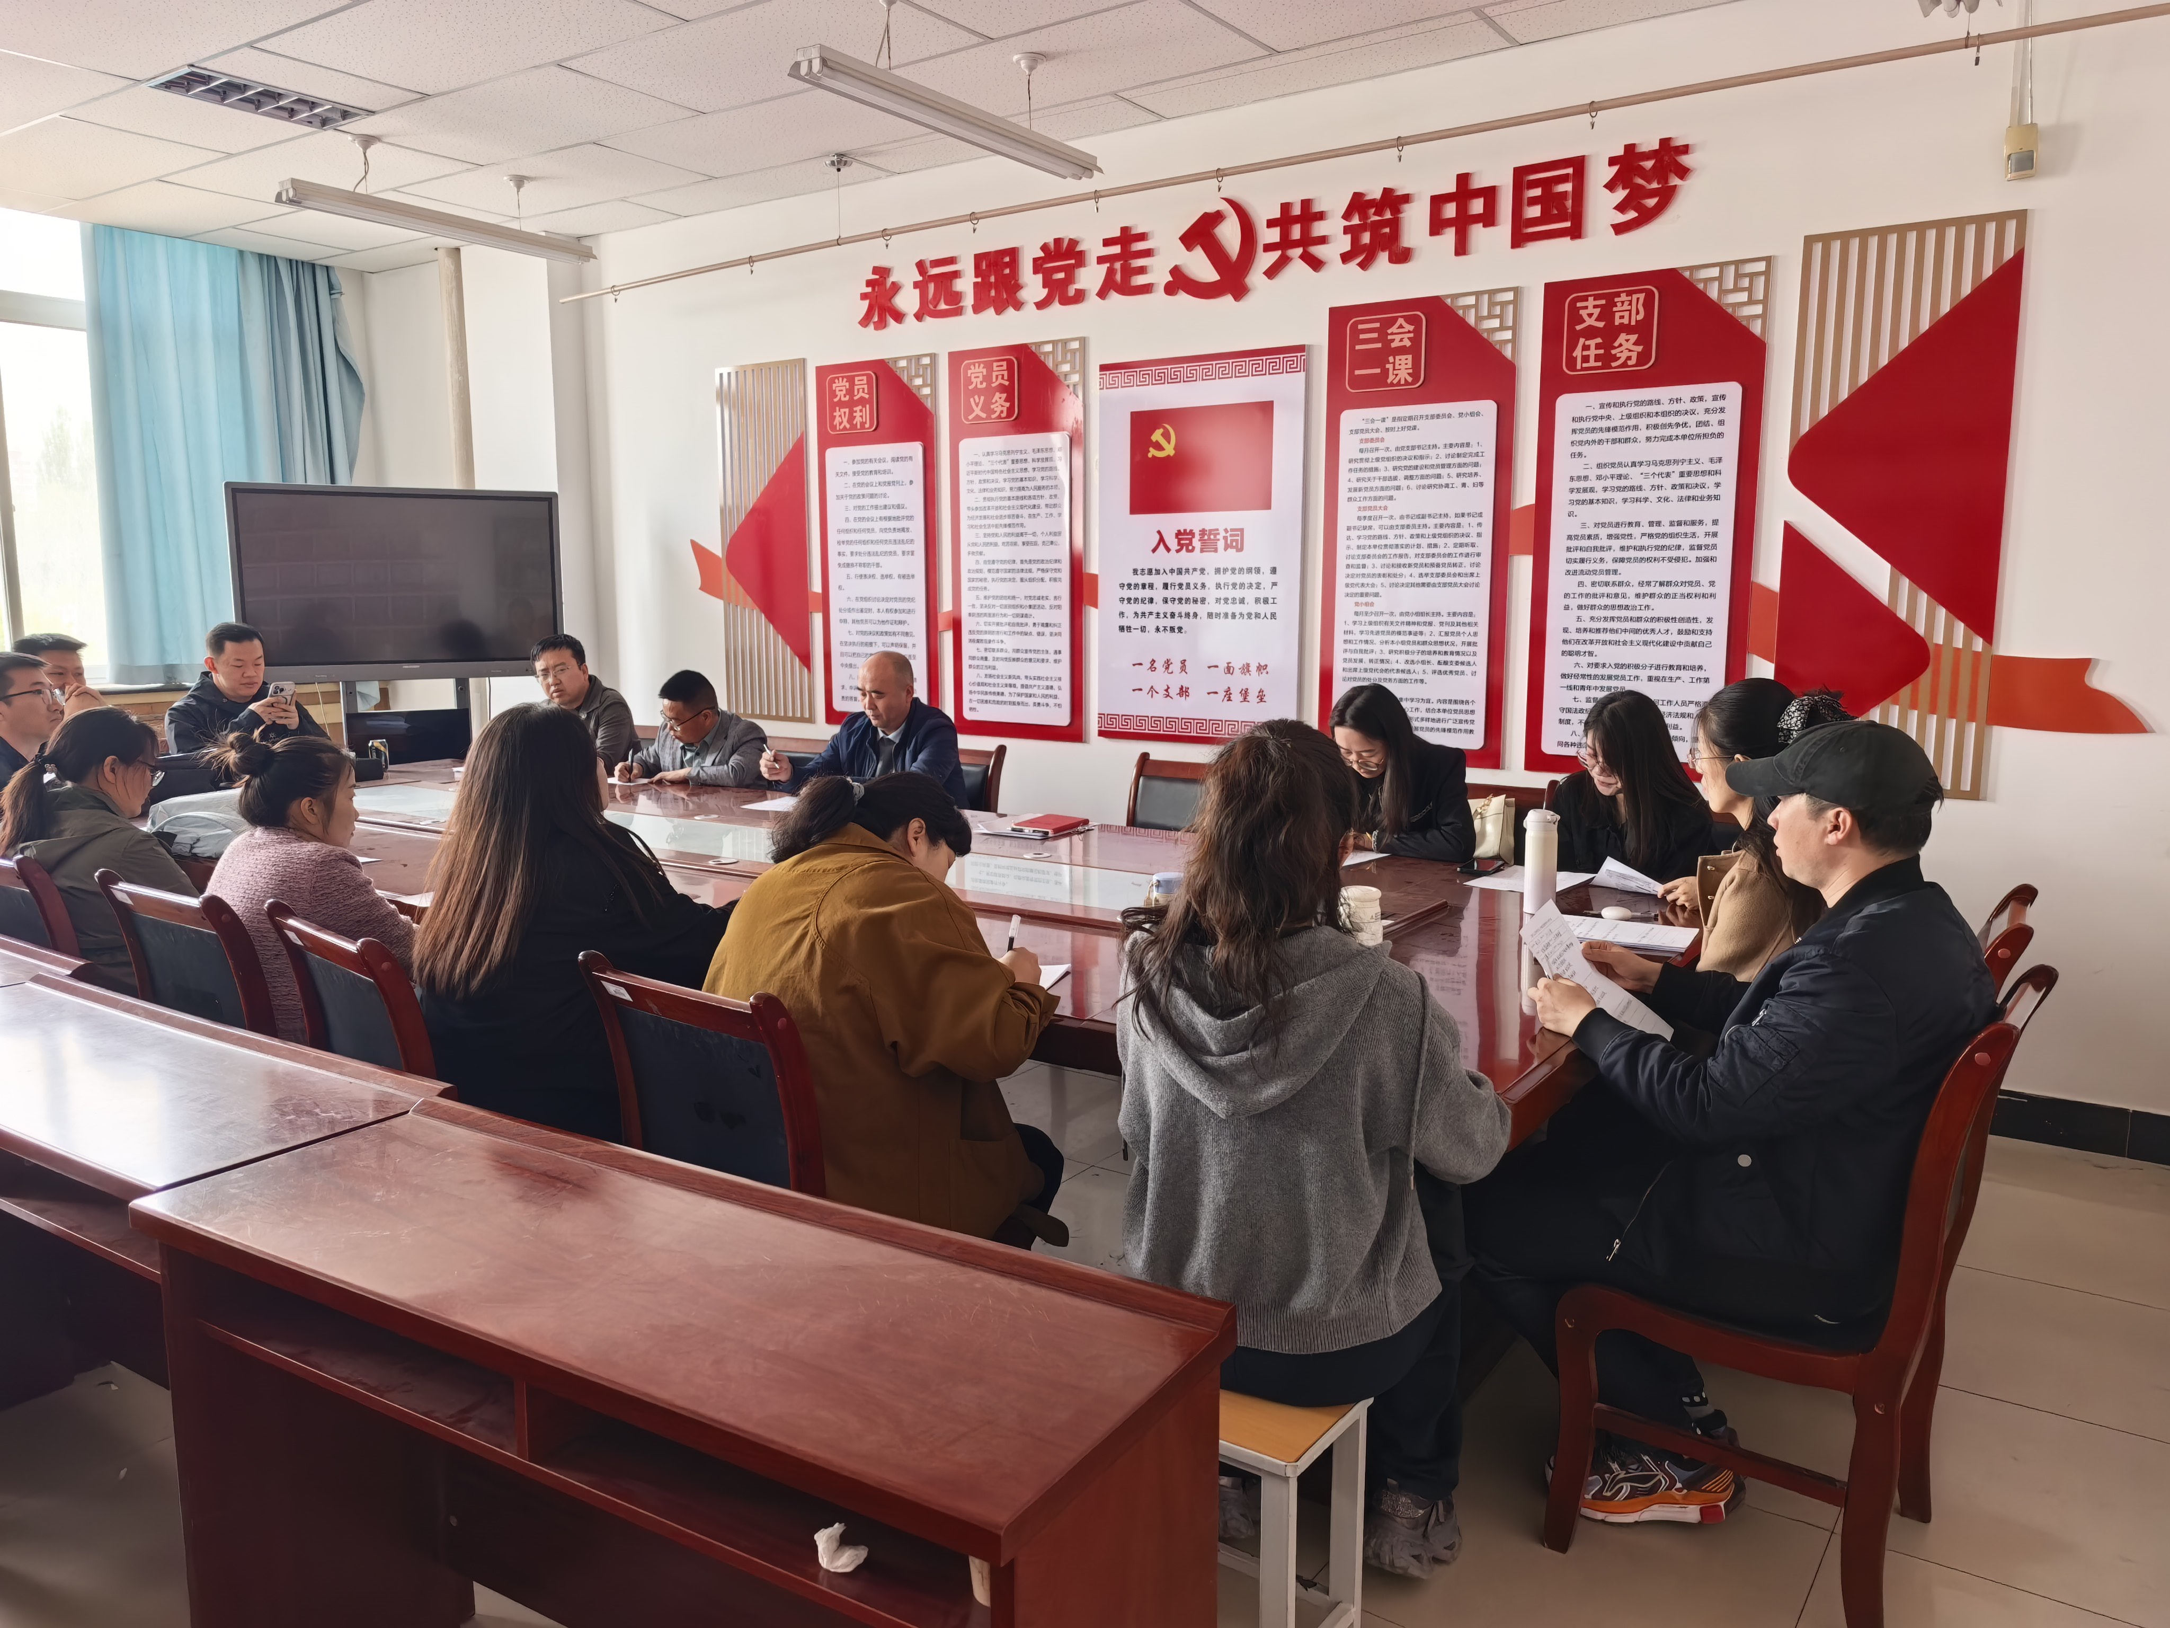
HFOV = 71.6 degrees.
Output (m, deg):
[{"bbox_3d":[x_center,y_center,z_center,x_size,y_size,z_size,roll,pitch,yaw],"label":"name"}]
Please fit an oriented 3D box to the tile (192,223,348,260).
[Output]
[{"bbox_3d":[-3.773,-2.663,7.026,0.350,0.020,0.600,6,10,33],"label":"tile"}]

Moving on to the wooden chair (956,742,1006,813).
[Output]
[{"bbox_3d":[-0.639,0.221,5.400,0.460,0.945,0.570,6,11,34],"label":"wooden chair"}]

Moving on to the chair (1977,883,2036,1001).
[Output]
[{"bbox_3d":[1.439,0.601,2.906,0.600,0.940,0.460,6,10,33],"label":"chair"}]

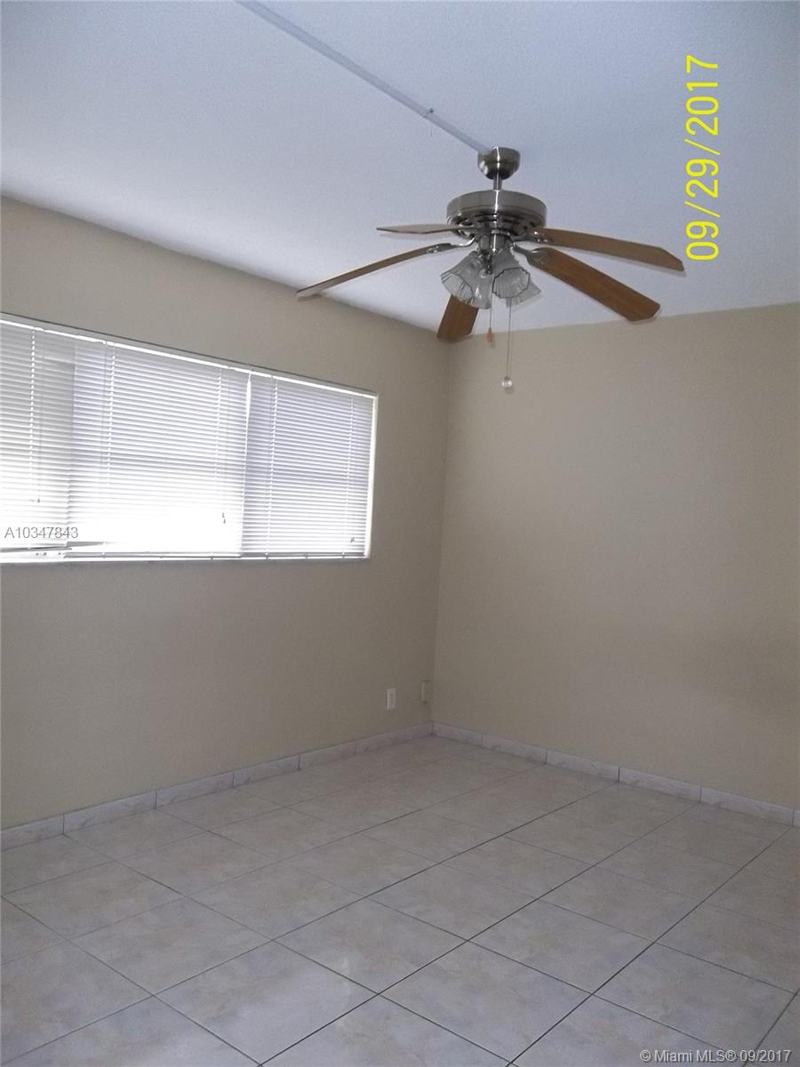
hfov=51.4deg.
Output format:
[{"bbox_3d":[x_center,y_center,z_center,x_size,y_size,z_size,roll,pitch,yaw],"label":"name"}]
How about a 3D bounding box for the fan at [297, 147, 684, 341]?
[{"bbox_3d":[0.303,-0.957,2.695,1.240,0.490,1.190,3,0,-8],"label":"fan"}]

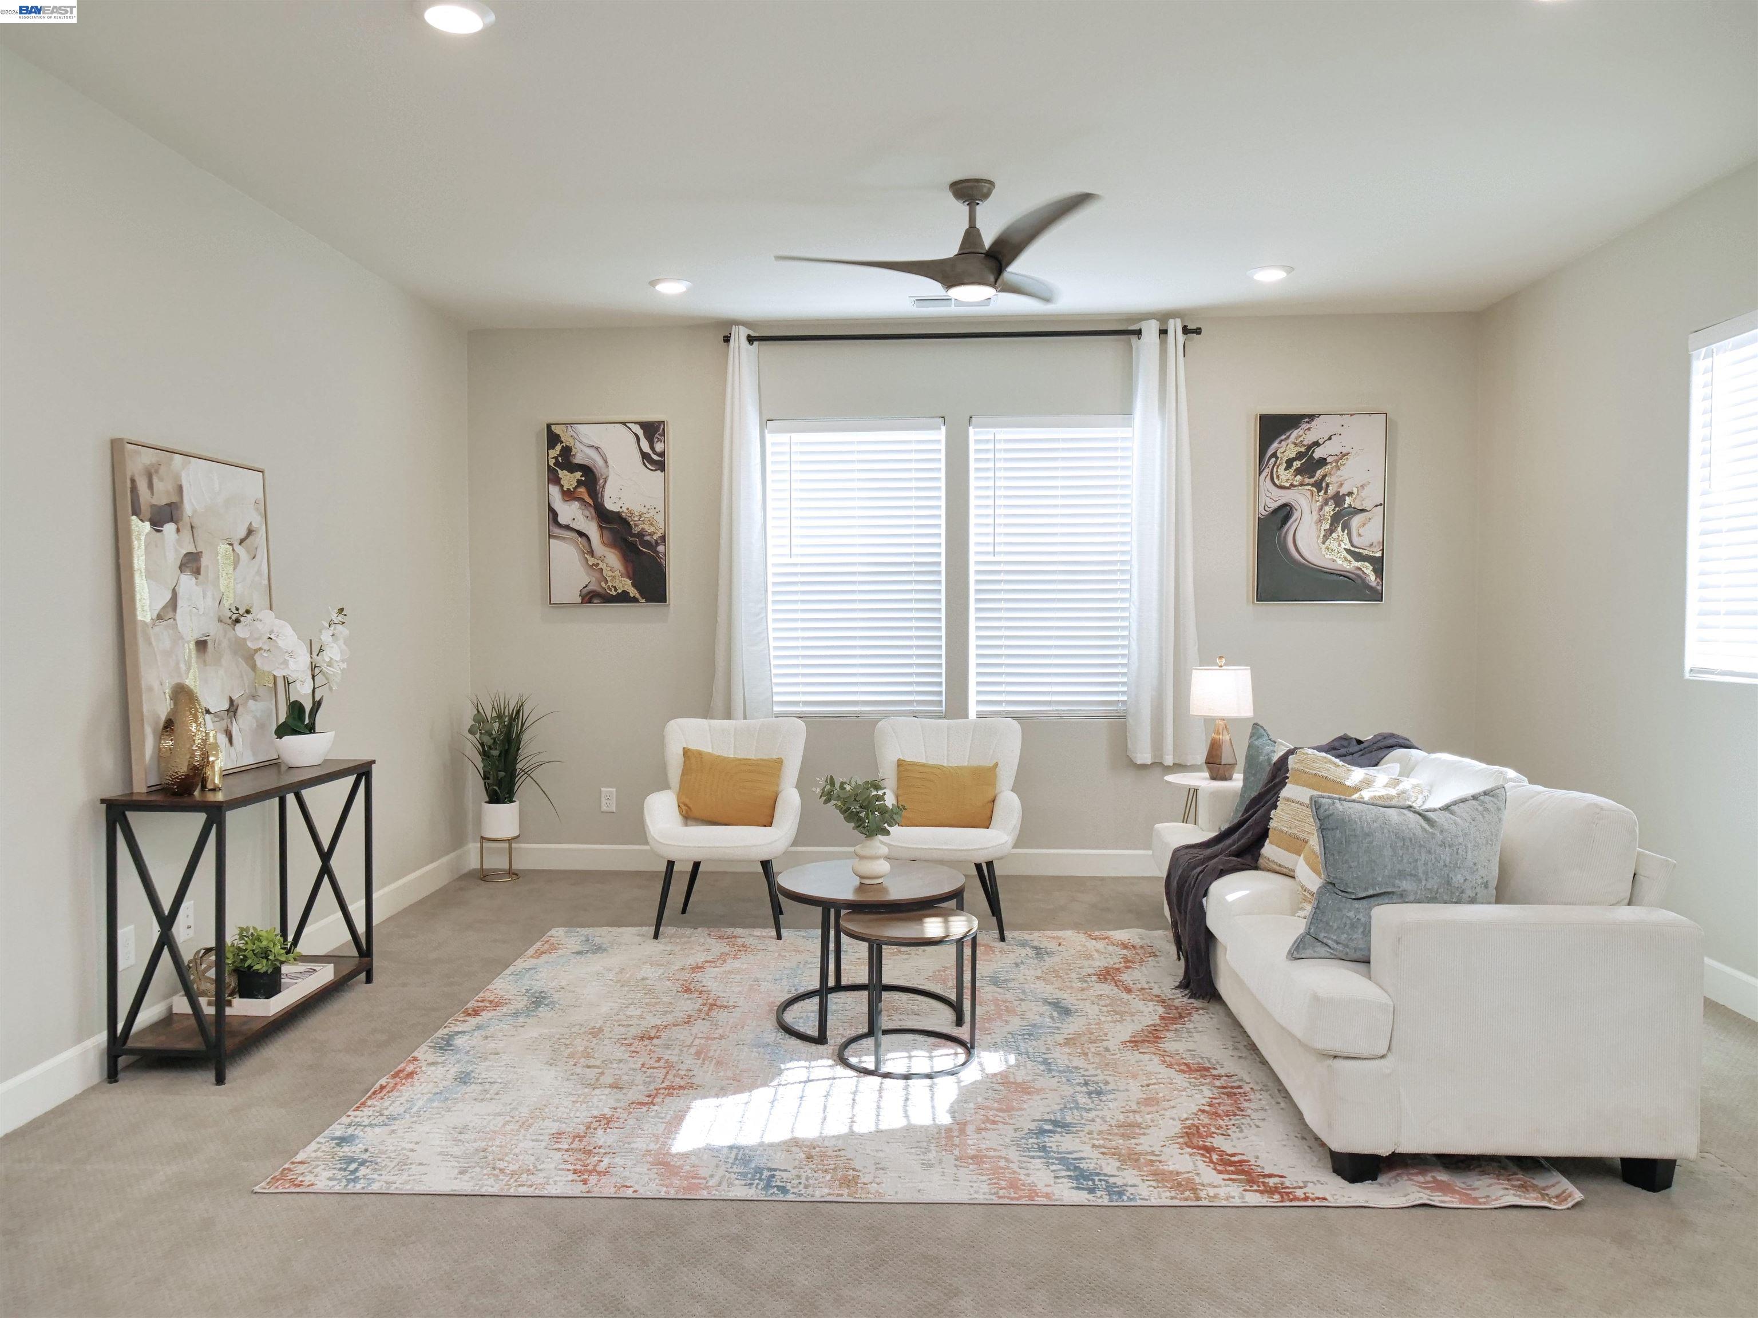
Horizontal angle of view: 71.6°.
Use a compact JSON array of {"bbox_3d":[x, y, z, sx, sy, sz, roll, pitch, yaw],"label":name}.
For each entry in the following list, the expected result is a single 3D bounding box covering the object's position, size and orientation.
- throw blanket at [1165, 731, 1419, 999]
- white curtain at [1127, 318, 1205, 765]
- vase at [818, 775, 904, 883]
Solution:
[{"bbox_3d":[1.397,0.686,4.088,0.760,0.870,0.640,0,2,3],"label":"throw blanket"},{"bbox_3d":[1.398,-0.556,5.907,0.375,2.150,0.120,0,2,3],"label":"white curtain"},{"bbox_3d":[-0.057,0.547,3.902,0.275,0.335,0.220,0,2,3],"label":"vase"}]

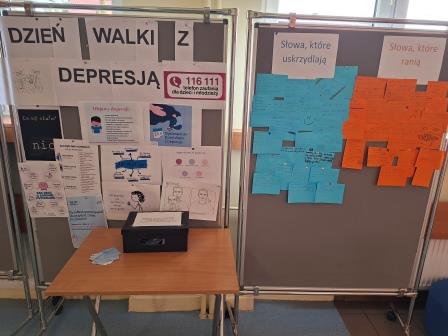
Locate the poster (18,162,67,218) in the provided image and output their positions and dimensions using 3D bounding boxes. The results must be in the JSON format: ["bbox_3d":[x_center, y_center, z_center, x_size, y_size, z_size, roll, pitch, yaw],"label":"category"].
[{"bbox_3d":[-0.932,0.117,1.548,0.210,0.297,0.010,-2,15,3],"label":"poster"}]

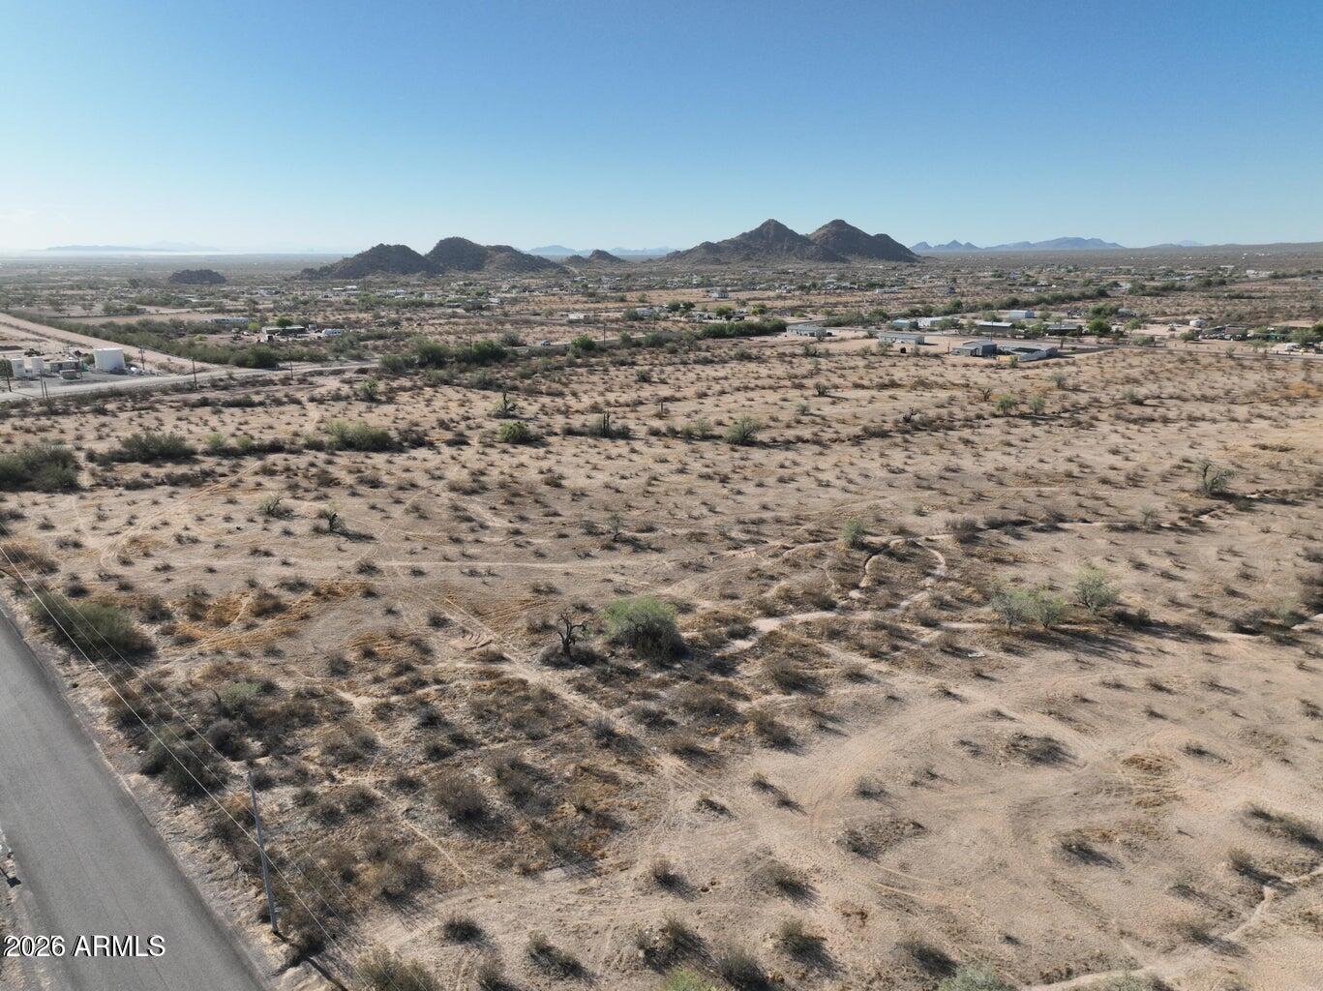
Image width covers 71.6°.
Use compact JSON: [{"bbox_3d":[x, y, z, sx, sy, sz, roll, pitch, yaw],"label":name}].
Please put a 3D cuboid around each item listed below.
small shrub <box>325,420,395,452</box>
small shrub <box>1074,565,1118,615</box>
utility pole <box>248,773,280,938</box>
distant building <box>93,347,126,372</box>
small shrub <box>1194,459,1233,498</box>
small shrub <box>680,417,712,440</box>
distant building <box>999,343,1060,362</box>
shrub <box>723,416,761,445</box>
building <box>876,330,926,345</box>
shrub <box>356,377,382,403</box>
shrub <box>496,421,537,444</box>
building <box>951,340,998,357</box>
[{"bbox_3d":[-59.761,-11.942,181.865,12.854,5.569,7.070,-5,16,-18],"label":"small shrub"},{"bbox_3d":[46.971,10.344,98.856,4.459,5.178,4.236,7,17,26],"label":"small shrub"},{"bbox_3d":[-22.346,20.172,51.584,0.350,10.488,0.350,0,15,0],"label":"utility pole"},{"bbox_3d":[-184.429,-45.408,306.013,8.478,6.416,8.478,-9,17,-30],"label":"distant building"},{"bbox_3d":[89.216,-3.049,148.348,5.184,5.615,4.925,9,17,31],"label":"small shrub"},{"bbox_3d":[7.473,-14.090,192.150,6.512,4.431,4.884,1,15,2],"label":"small shrub"},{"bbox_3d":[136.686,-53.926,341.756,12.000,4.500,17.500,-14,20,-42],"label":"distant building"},{"bbox_3d":[16.583,-13.067,186.213,7.318,5.507,6.586,1,15,5],"label":"shrub"},{"bbox_3d":[103.404,-67.888,394.823,8.000,4.200,18.300,-14,20,-42],"label":"building"},{"bbox_3d":[-77.189,-27.955,242.388,6.266,5.397,5.953,-5,16,-17],"label":"shrub"},{"bbox_3d":[-29.793,-12.889,187.444,7.721,4.531,6.949,-2,15,-9],"label":"shrub"},{"bbox_3d":[118.977,-56.134,348.693,10.500,5.200,13.000,-14,20,-42],"label":"building"}]

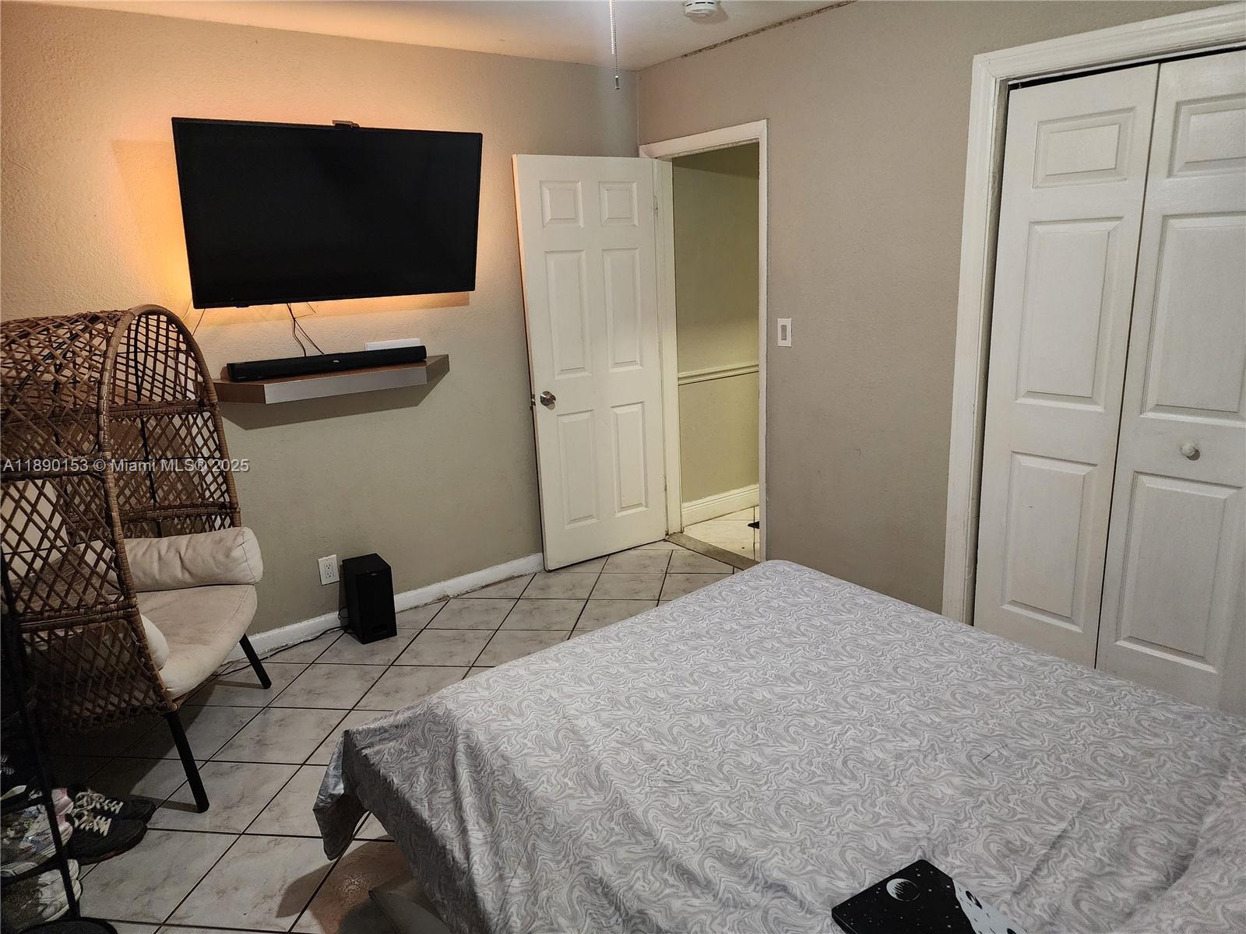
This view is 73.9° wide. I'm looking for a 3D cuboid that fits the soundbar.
[{"bbox_3d":[-1.202,-0.435,3.442,0.795,0.062,0.085,-13,17,-35],"label":"soundbar"}]

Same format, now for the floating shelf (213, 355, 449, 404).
[{"bbox_3d":[-1.161,-0.357,3.425,1.055,0.077,0.205,-13,20,-35],"label":"floating shelf"}]

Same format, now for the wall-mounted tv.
[{"bbox_3d":[-1.071,-0.966,3.171,1.115,0.645,0.060,-12,34,-34],"label":"wall-mounted tv"}]

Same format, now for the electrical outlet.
[{"bbox_3d":[-1.283,0.454,3.620,0.077,0.121,0.008,-13,17,-35],"label":"electrical outlet"}]

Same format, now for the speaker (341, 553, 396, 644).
[{"bbox_3d":[-1.109,0.576,3.629,0.145,0.318,0.210,-11,16,-29],"label":"speaker"}]

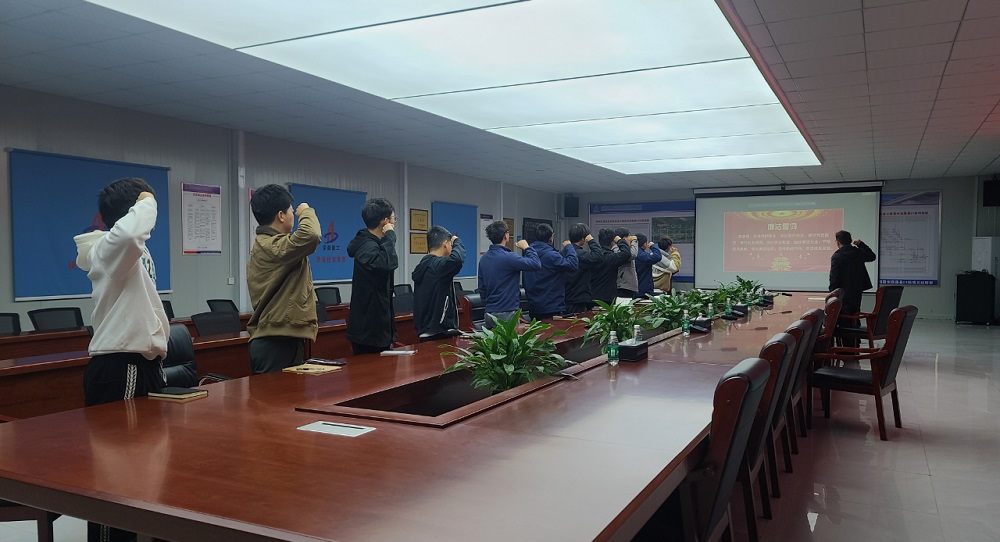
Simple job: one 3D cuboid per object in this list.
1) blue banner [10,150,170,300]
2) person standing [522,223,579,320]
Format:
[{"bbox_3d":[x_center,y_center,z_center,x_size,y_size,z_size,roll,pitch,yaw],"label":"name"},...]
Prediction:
[{"bbox_3d":[-4.278,-0.455,7.722,0.050,1.437,1.746,1,2,28],"label":"blue banner"},{"bbox_3d":[0.522,0.369,7.610,0.480,1.759,0.580,-1,2,-43],"label":"person standing"}]

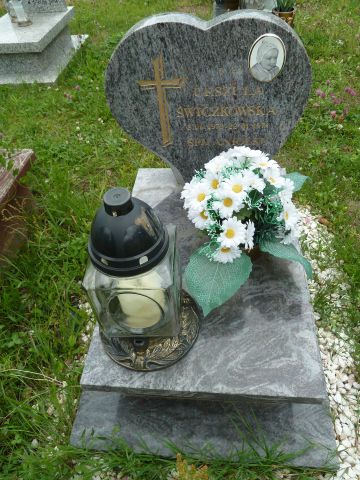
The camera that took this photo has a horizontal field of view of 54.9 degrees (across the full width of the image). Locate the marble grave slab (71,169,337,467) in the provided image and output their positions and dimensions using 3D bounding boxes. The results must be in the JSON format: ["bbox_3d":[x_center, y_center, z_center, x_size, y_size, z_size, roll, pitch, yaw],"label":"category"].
[{"bbox_3d":[0.076,0.110,0.982,0.577,0.199,0.846,1,48,6],"label":"marble grave slab"}]

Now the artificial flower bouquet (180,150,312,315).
[{"bbox_3d":[0.149,-0.035,0.777,0.291,0.286,0.310,1,48,6],"label":"artificial flower bouquet"}]

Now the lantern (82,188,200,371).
[{"bbox_3d":[-0.082,0.062,0.651,0.225,0.373,0.225,1,48,6],"label":"lantern"}]

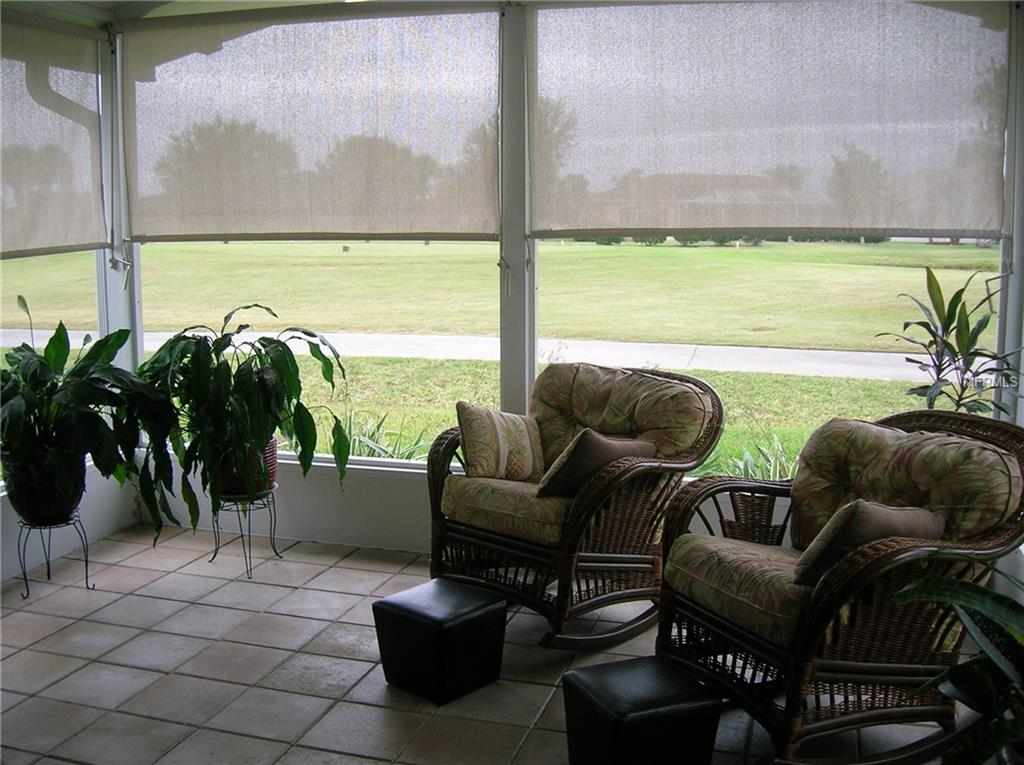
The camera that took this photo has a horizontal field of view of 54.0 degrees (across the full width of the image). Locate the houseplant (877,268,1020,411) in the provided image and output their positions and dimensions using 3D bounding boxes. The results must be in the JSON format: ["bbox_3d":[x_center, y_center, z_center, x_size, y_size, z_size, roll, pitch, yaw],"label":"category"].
[{"bbox_3d":[1.716,0.251,3.944,0.600,1.400,0.580,2,8,15],"label":"houseplant"}]

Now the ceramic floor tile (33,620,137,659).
[{"bbox_3d":[-1.514,0.919,3.574,0.295,0.010,0.295,3,7,15],"label":"ceramic floor tile"}]

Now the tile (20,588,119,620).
[{"bbox_3d":[-1.797,0.907,4.125,0.320,0.010,0.320,2,8,15],"label":"tile"}]

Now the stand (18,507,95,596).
[{"bbox_3d":[-1.920,0.707,4.202,0.290,0.330,0.290,2,8,16],"label":"stand"}]

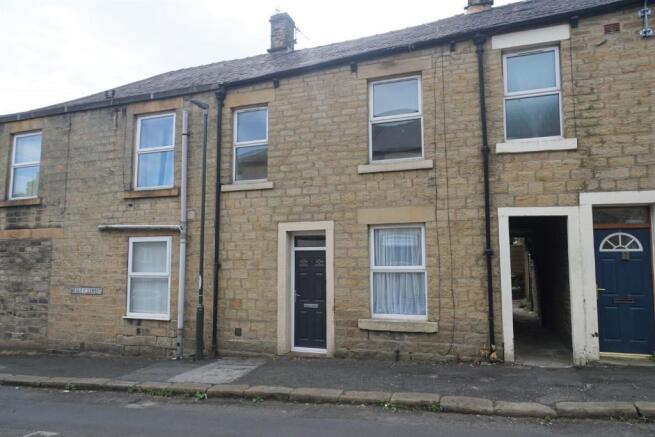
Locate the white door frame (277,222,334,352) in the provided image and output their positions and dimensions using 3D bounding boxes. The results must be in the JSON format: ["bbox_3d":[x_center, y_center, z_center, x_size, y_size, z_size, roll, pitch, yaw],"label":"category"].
[{"bbox_3d":[-0.397,1.374,8.687,1.207,2.605,0.200,-2,-6,20],"label":"white door frame"}]

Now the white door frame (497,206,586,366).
[{"bbox_3d":[3.542,1.094,7.244,1.219,2.537,0.200,-2,-6,20],"label":"white door frame"}]

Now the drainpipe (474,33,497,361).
[{"bbox_3d":[2.732,-0.467,7.500,0.170,5.599,0.160,-2,-6,20],"label":"drainpipe"}]

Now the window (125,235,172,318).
[{"bbox_3d":[-4.045,1.364,10.007,1.240,1.848,0.100,-2,-6,20],"label":"window"}]

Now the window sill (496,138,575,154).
[{"bbox_3d":[3.525,-1.200,7.402,1.220,0.176,0.170,-2,-5,21],"label":"window sill"}]

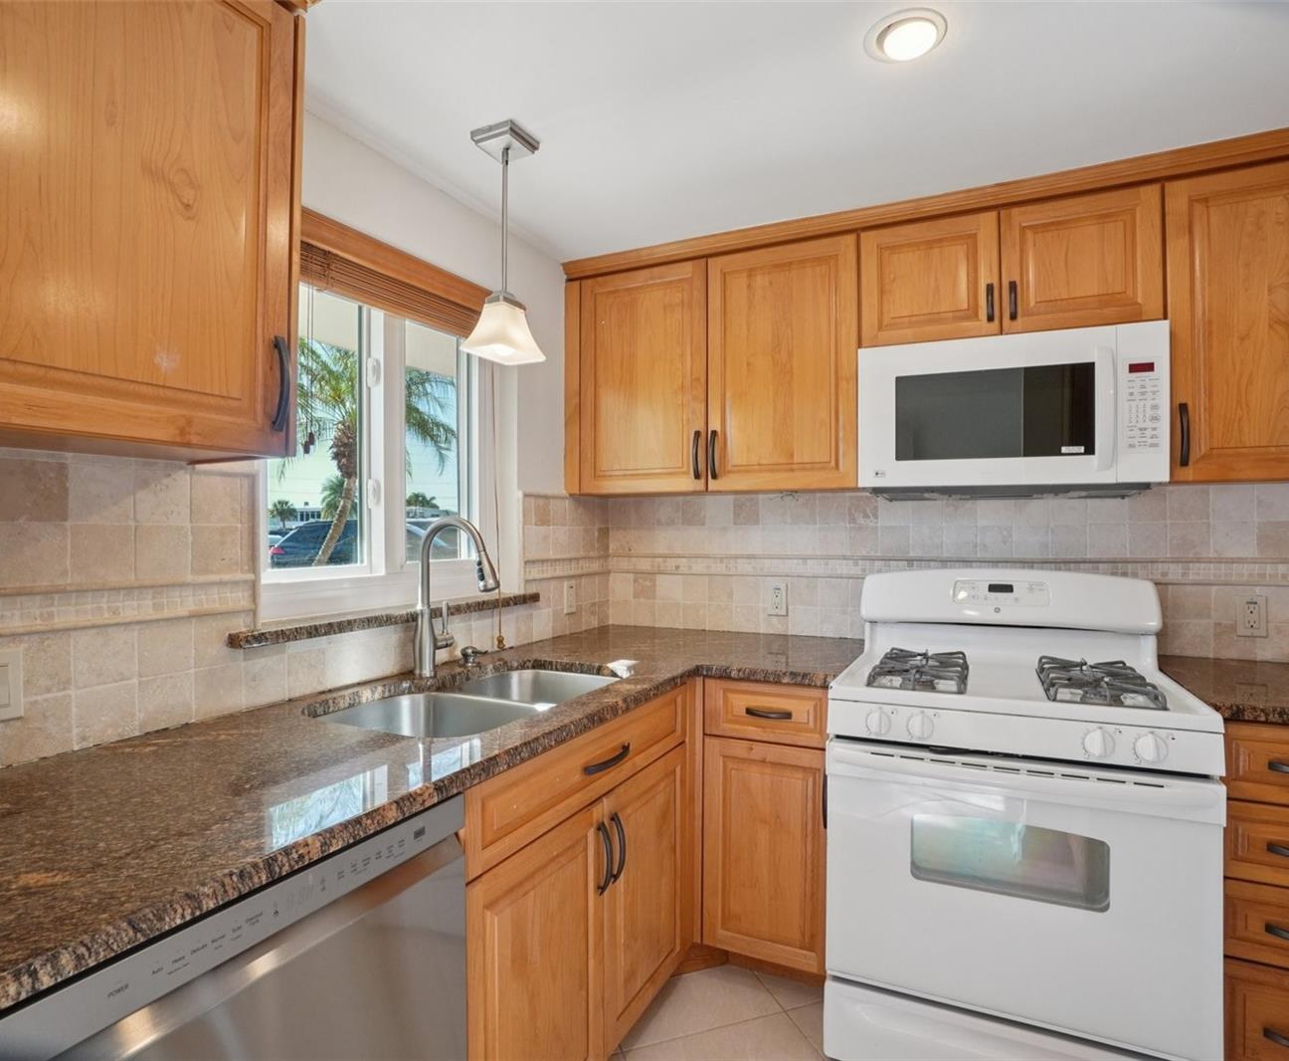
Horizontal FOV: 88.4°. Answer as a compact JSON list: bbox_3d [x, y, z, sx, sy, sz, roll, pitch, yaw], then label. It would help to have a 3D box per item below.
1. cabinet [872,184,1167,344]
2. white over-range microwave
[{"bbox_3d":[1.066,-0.722,2.024,0.761,0.357,0.330,0,0,22],"label":"cabinet"},{"bbox_3d":[1.058,-0.326,1.997,0.757,0.424,0.385,0,0,22],"label":"white over-range microwave"}]

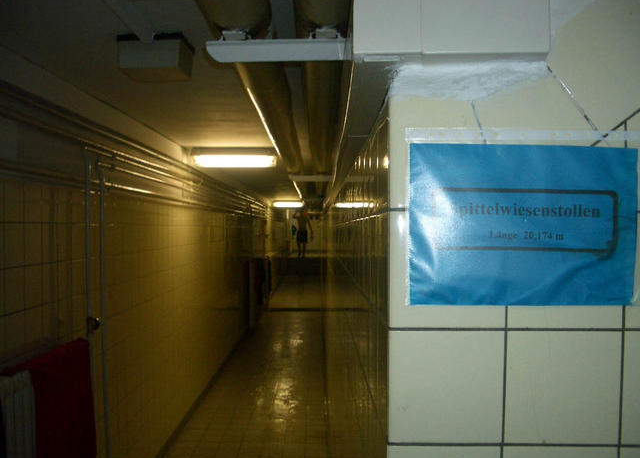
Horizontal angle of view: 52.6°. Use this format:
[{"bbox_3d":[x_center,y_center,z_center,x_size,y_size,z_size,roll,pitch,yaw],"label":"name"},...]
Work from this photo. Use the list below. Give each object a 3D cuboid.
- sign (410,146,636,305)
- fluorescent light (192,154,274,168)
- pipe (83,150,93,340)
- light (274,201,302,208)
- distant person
[{"bbox_3d":[0.265,-0.004,0.843,0.295,0.209,0.010,0,0,0],"label":"sign"},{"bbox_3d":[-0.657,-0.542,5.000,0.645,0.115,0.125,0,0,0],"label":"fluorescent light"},{"bbox_3d":[-1.004,0.069,2.800,0.030,0.840,0.030,0,0,0],"label":"pipe"},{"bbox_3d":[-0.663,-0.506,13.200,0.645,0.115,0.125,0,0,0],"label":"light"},{"bbox_3d":[-0.584,0.150,21.600,0.620,1.720,0.360,0,0,0],"label":"distant person"}]

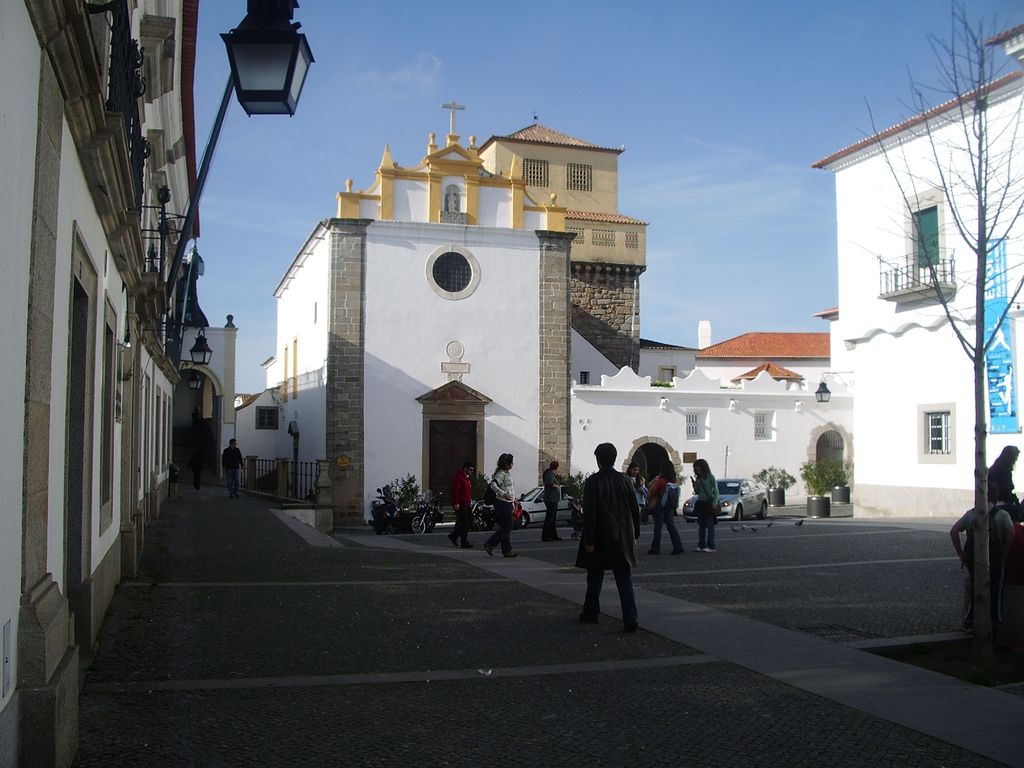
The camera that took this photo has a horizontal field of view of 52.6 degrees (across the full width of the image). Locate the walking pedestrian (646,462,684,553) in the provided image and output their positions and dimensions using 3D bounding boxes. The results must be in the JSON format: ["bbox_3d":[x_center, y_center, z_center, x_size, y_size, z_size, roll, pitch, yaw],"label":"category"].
[{"bbox_3d":[2.817,2.275,19.000,0.650,1.670,0.520,-2,-5,37],"label":"walking pedestrian"}]

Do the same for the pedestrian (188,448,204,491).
[{"bbox_3d":[-11.500,3.012,37.800,0.550,1.730,0.500,2,-4,-18],"label":"pedestrian"}]

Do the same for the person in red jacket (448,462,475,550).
[{"bbox_3d":[-1.005,2.397,20.600,0.580,1.730,0.520,-1,-4,25],"label":"person in red jacket"}]

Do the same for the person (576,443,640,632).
[{"bbox_3d":[0.907,1.444,9.866,0.600,1.760,0.500,1,-3,-10],"label":"person"}]

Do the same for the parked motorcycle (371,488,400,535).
[{"bbox_3d":[-3.743,3.765,31.000,0.750,1.420,2.050,1,-4,-17],"label":"parked motorcycle"}]

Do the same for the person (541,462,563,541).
[{"bbox_3d":[0.820,2.429,21.500,0.450,1.670,0.480,0,-4,0],"label":"person"}]

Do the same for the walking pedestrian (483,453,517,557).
[{"bbox_3d":[-0.193,1.955,16.855,0.600,1.660,0.480,0,-3,5],"label":"walking pedestrian"}]

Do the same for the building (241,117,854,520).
[{"bbox_3d":[0.950,-3.298,46.912,21.870,17.600,19.500,1,-4,-16],"label":"building"}]

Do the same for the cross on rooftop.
[{"bbox_3d":[-2.066,-9.382,36.559,0.840,1.140,0.170,1,-4,-16],"label":"cross on rooftop"}]

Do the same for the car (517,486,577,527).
[{"bbox_3d":[1.199,4.031,34.000,3.700,1.380,1.620,1,-4,-17],"label":"car"}]

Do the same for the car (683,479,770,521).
[{"bbox_3d":[7.343,3.955,35.200,1.770,1.430,4.500,-2,-4,30],"label":"car"}]

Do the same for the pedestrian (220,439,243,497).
[{"bbox_3d":[-8.358,2.518,30.911,0.600,1.740,0.420,1,-4,-16],"label":"pedestrian"}]

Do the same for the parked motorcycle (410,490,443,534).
[{"bbox_3d":[-2.673,3.979,32.239,0.820,1.300,2.100,-1,-4,14],"label":"parked motorcycle"}]

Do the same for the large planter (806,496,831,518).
[{"bbox_3d":[10.154,4.085,34.321,0.760,0.690,0.760,0,-3,0],"label":"large planter"}]

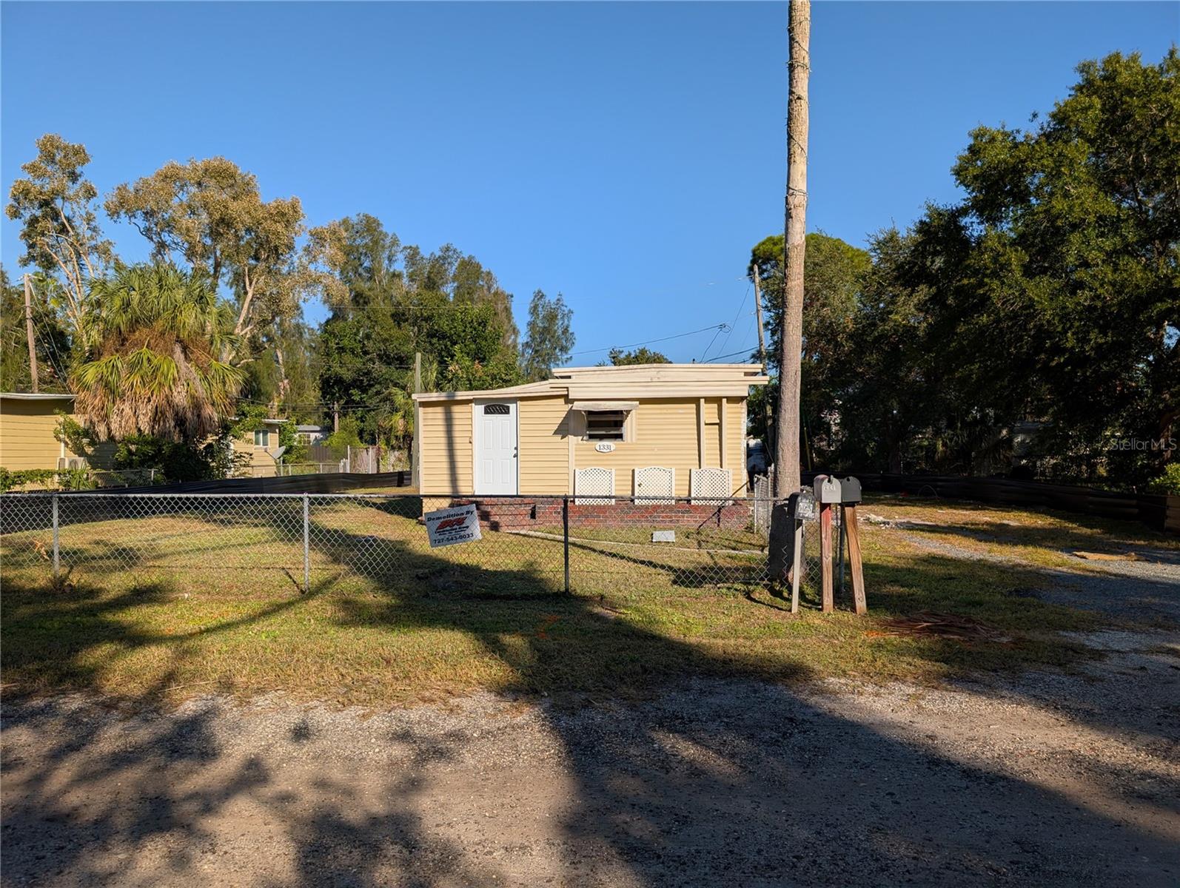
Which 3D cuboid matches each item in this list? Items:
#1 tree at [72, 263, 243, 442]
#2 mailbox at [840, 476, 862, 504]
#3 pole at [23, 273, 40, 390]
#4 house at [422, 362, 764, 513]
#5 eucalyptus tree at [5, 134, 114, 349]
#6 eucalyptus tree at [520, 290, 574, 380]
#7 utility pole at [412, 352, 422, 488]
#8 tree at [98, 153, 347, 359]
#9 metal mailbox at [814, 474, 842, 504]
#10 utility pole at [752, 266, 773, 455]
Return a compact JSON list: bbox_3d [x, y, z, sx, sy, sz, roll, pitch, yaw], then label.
[{"bbox_3d":[-11.307,-1.455,21.400,4.479,6.547,4.400,0,-1,0],"label":"tree"},{"bbox_3d":[2.495,0.423,7.850,0.175,0.240,0.500,-1,-1,14],"label":"mailbox"},{"bbox_3d":[-25.776,-2.842,38.000,0.280,10.025,0.280,-4,0,0],"label":"pole"},{"bbox_3d":[0.495,0.125,21.467,7.250,3.260,10.000,0,-1,6],"label":"house"},{"bbox_3d":[-23.963,-5.934,37.000,4.913,16.134,5.200,0,-1,0],"label":"eucalyptus tree"},{"bbox_3d":[-3.297,-4.719,63.000,4.396,14.296,4.600,0,-1,0],"label":"eucalyptus tree"},{"bbox_3d":[-8.124,-1.108,38.500,0.260,6.359,0.260,1,0,0],"label":"utility pole"},{"bbox_3d":[-16.510,-5.413,37.000,10.826,15.011,9.500,0,-1,0],"label":"tree"},{"bbox_3d":[2.247,0.425,7.750,0.175,0.242,0.500,0,-1,7],"label":"metal mailbox"},{"bbox_3d":[7.943,-3.027,37.000,0.250,10.007,0.250,-5,0,0],"label":"utility pole"}]

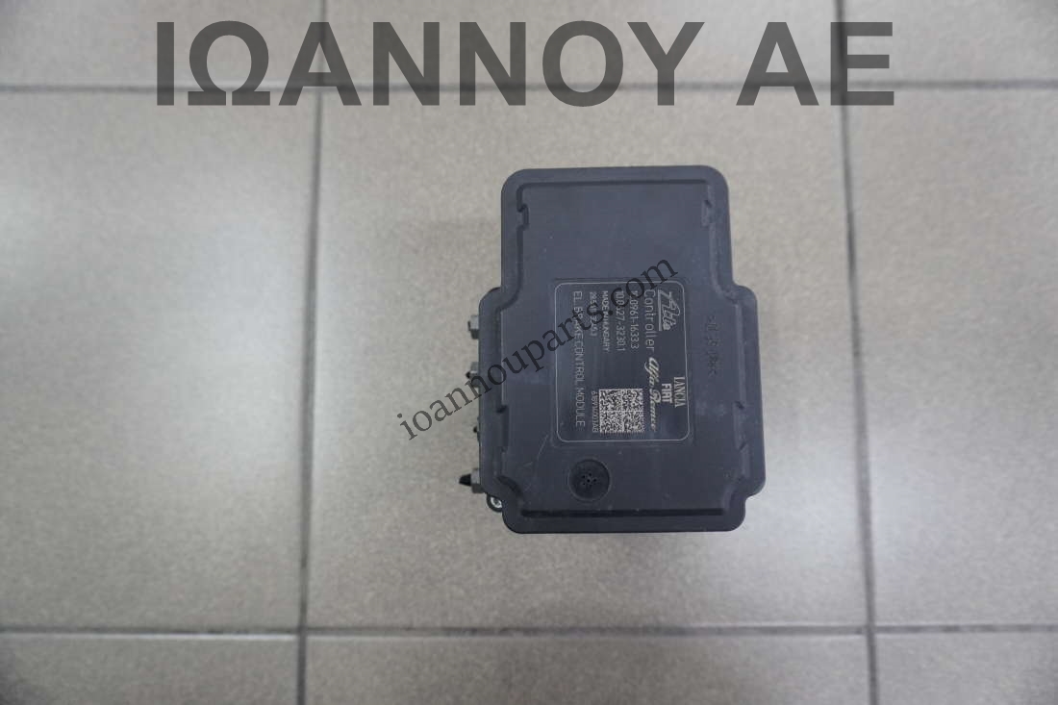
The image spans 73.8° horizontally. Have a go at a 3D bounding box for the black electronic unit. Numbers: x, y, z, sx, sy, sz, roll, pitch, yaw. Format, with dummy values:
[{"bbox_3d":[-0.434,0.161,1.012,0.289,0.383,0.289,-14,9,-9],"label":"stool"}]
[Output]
[{"bbox_3d":[0.029,0.003,0.334,0.122,0.116,0.144,0,84,1],"label":"black electronic unit"}]

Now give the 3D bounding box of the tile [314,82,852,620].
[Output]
[{"bbox_3d":[0.030,-0.002,0.398,0.300,0.009,0.300,0,84,1],"label":"tile"}]

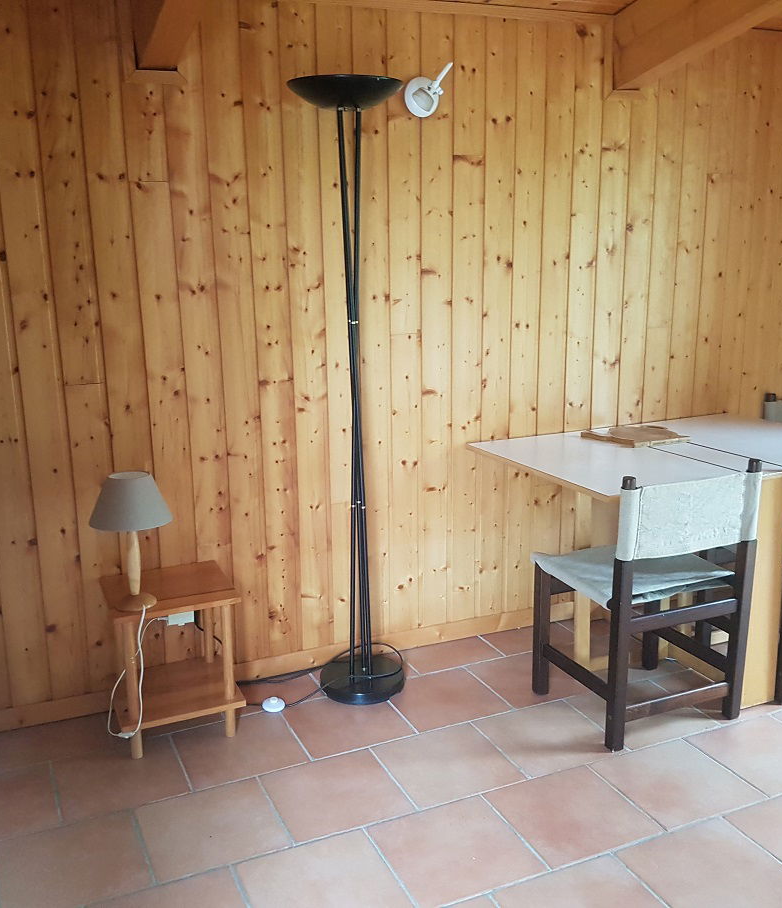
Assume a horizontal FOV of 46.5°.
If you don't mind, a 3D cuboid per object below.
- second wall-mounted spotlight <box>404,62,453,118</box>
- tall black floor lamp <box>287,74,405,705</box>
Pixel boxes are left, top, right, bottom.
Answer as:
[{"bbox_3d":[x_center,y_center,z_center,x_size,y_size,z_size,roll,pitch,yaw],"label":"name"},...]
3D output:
[{"bbox_3d":[0.117,-1.138,2.839,0.145,0.162,0.115,-7,15,-23],"label":"second wall-mounted spotlight"},{"bbox_3d":[-0.109,-0.145,2.804,0.330,1.870,0.330,-1,13,0],"label":"tall black floor lamp"}]

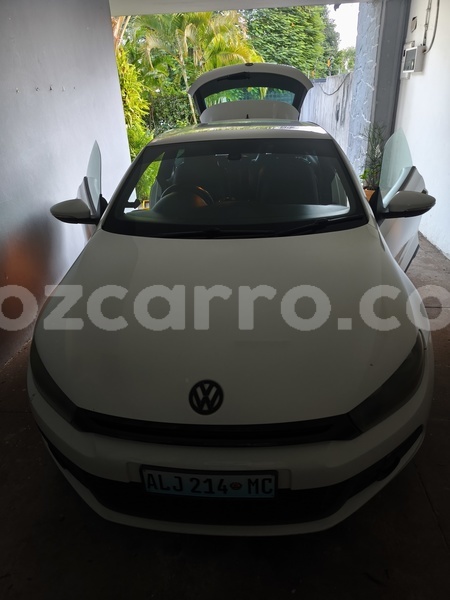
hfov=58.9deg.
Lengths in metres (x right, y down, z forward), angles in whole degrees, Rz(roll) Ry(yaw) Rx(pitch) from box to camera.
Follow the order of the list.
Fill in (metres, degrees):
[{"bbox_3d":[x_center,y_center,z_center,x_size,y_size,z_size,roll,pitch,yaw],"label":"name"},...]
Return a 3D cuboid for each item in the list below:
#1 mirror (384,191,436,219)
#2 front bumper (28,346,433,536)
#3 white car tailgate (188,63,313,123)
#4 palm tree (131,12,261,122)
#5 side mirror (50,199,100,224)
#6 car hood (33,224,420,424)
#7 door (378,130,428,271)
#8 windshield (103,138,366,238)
[{"bbox_3d":[1.084,-0.558,2.329,0.270,0.155,0.170,8,28,21],"label":"mirror"},{"bbox_3d":[-0.036,0.486,1.593,1.780,0.560,0.560,0,26,6],"label":"front bumper"},{"bbox_3d":[0.259,-2.155,4.195,1.300,0.770,0.320,0,-11,6],"label":"white car tailgate"},{"bbox_3d":[-0.533,-3.979,7.159,2.200,3.300,2.100,0,26,6],"label":"palm tree"},{"bbox_3d":[-0.945,-0.559,2.521,0.270,0.155,0.170,-7,26,-7],"label":"side mirror"},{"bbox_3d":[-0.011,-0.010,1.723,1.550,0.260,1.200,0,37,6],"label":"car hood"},{"bbox_3d":[1.240,-0.604,2.819,0.260,1.060,1.320,13,30,30],"label":"door"},{"bbox_3d":[0.048,-0.695,2.391,1.460,0.130,0.890,0,54,6],"label":"windshield"}]

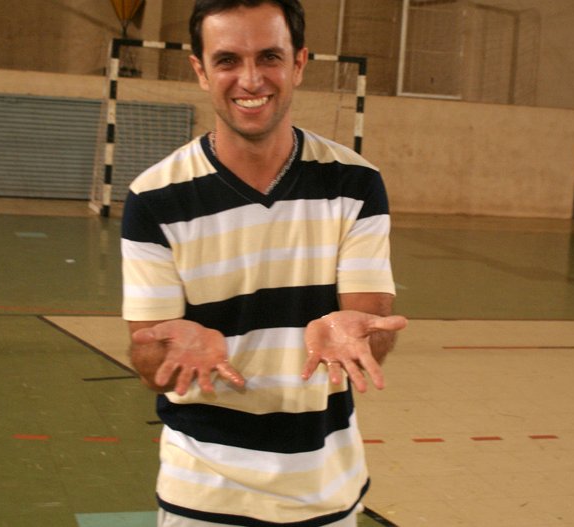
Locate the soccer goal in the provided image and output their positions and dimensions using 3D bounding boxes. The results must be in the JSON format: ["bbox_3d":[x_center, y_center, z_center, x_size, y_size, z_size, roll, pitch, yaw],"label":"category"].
[{"bbox_3d":[-0.743,-1.639,14.373,3.160,2.080,1.100,1,9,-16],"label":"soccer goal"}]

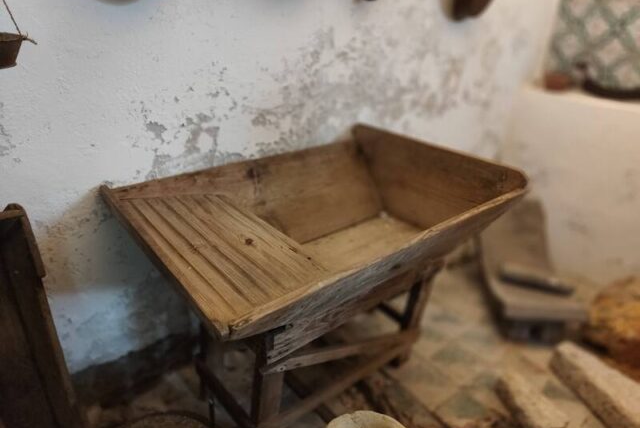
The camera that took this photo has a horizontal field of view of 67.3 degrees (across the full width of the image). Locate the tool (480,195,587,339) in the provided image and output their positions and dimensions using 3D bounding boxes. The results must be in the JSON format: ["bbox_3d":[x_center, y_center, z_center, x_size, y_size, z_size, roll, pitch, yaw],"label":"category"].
[{"bbox_3d":[0.951,0.245,2.259,0.381,0.452,0.552,3,25,-9],"label":"tool"}]

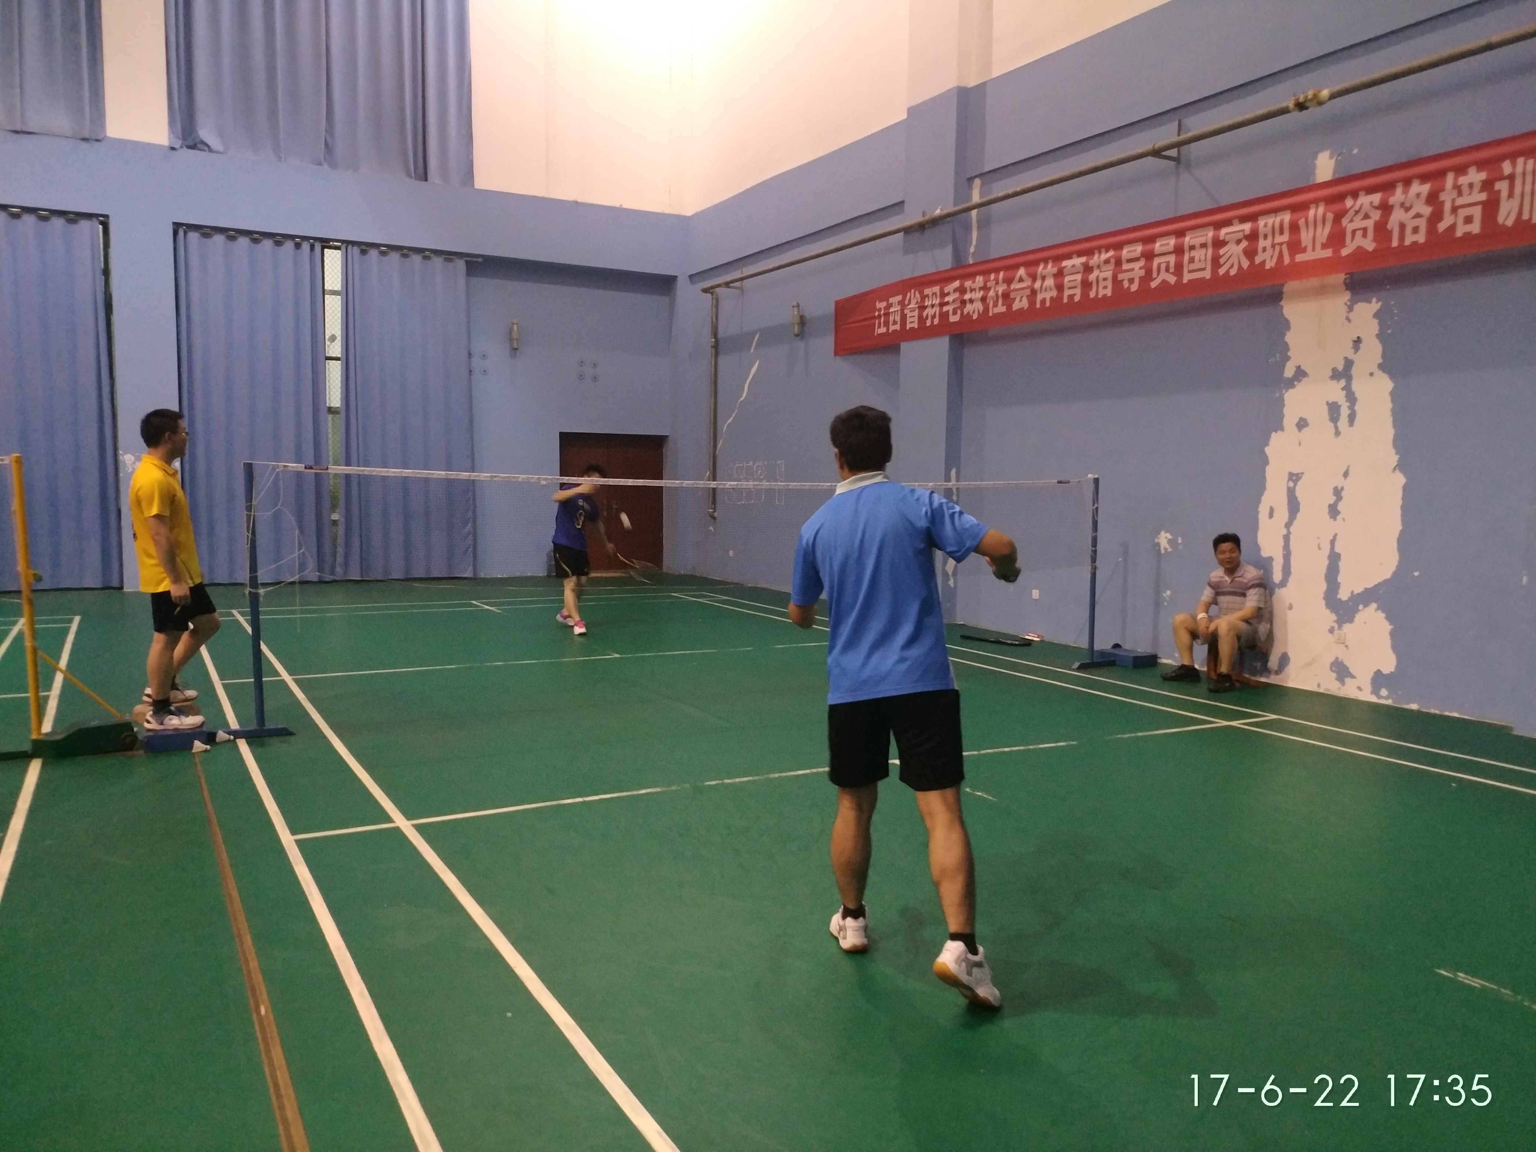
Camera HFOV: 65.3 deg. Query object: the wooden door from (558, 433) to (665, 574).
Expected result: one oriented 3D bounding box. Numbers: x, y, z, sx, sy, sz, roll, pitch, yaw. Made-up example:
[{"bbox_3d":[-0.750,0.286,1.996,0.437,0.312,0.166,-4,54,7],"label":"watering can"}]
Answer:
[{"bbox_3d":[-2.363,-1.061,18.034,1.720,2.070,0.100,-2,5,-28],"label":"wooden door"}]

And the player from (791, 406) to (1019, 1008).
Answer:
[{"bbox_3d":[0.379,0.362,3.668,0.670,1.730,0.650,0,5,-6],"label":"player"}]

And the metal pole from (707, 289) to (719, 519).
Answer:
[{"bbox_3d":[-0.783,-2.448,17.303,0.110,3.270,0.110,-2,5,-28],"label":"metal pole"}]

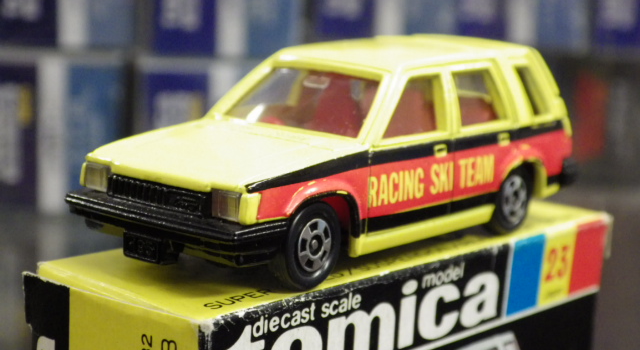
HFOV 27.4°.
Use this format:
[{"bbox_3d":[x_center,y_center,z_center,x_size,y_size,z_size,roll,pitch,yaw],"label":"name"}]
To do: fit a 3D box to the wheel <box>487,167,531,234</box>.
[{"bbox_3d":[0.024,0.003,0.169,0.003,0.009,0.009,10,12,38],"label":"wheel"}]

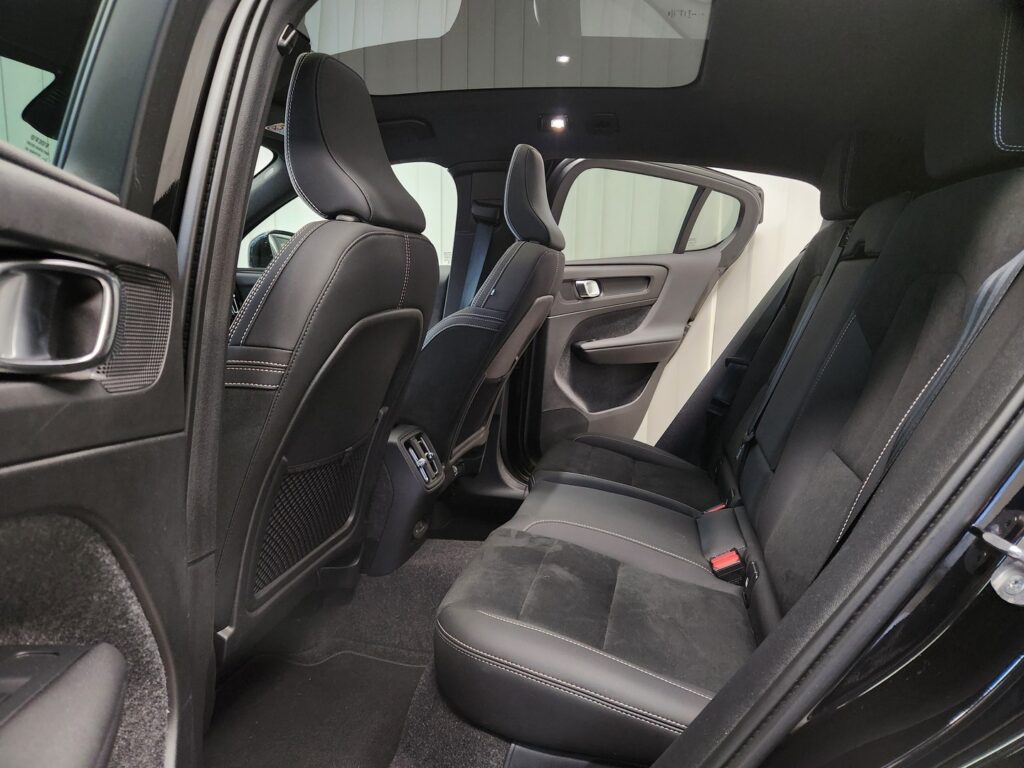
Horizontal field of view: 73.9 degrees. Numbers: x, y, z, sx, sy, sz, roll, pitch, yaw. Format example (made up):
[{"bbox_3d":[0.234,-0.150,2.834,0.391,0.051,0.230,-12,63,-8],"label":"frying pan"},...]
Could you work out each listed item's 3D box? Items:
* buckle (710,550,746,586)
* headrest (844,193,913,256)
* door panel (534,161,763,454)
[{"bbox_3d":[0.387,0.324,1.238,0.055,0.050,0.055,3,11,12],"label":"buckle"},{"bbox_3d":[0.689,-0.272,1.183,0.130,0.150,0.260,3,11,12],"label":"headrest"},{"bbox_3d":[0.487,-0.208,2.489,1.040,1.100,0.220,-5,12,-32],"label":"door panel"}]

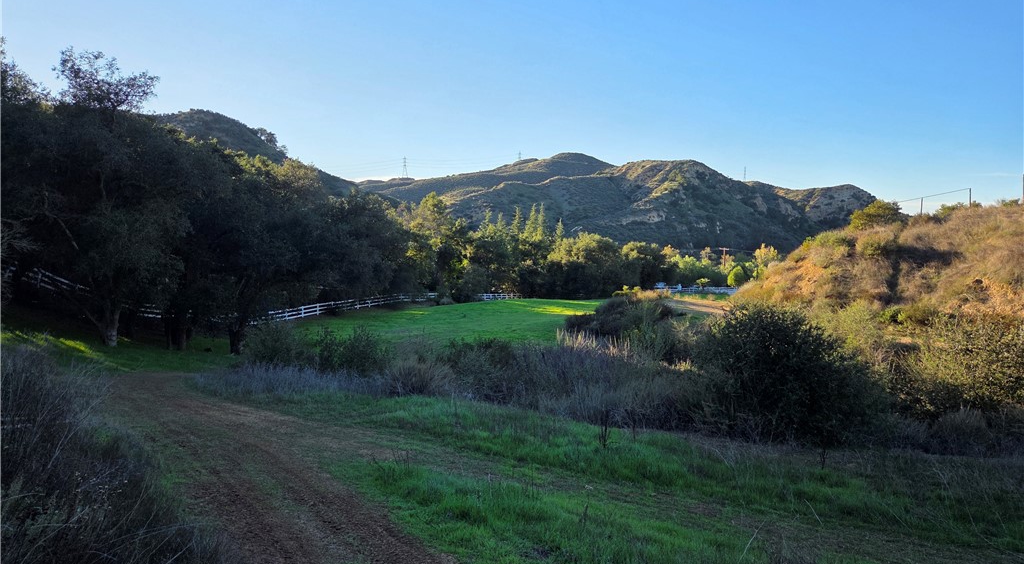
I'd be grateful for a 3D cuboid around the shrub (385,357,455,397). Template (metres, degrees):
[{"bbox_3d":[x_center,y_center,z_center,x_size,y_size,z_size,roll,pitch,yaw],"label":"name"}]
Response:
[{"bbox_3d":[-2.110,2.160,15.500,1.580,0.950,1.400,0,0,0],"label":"shrub"}]

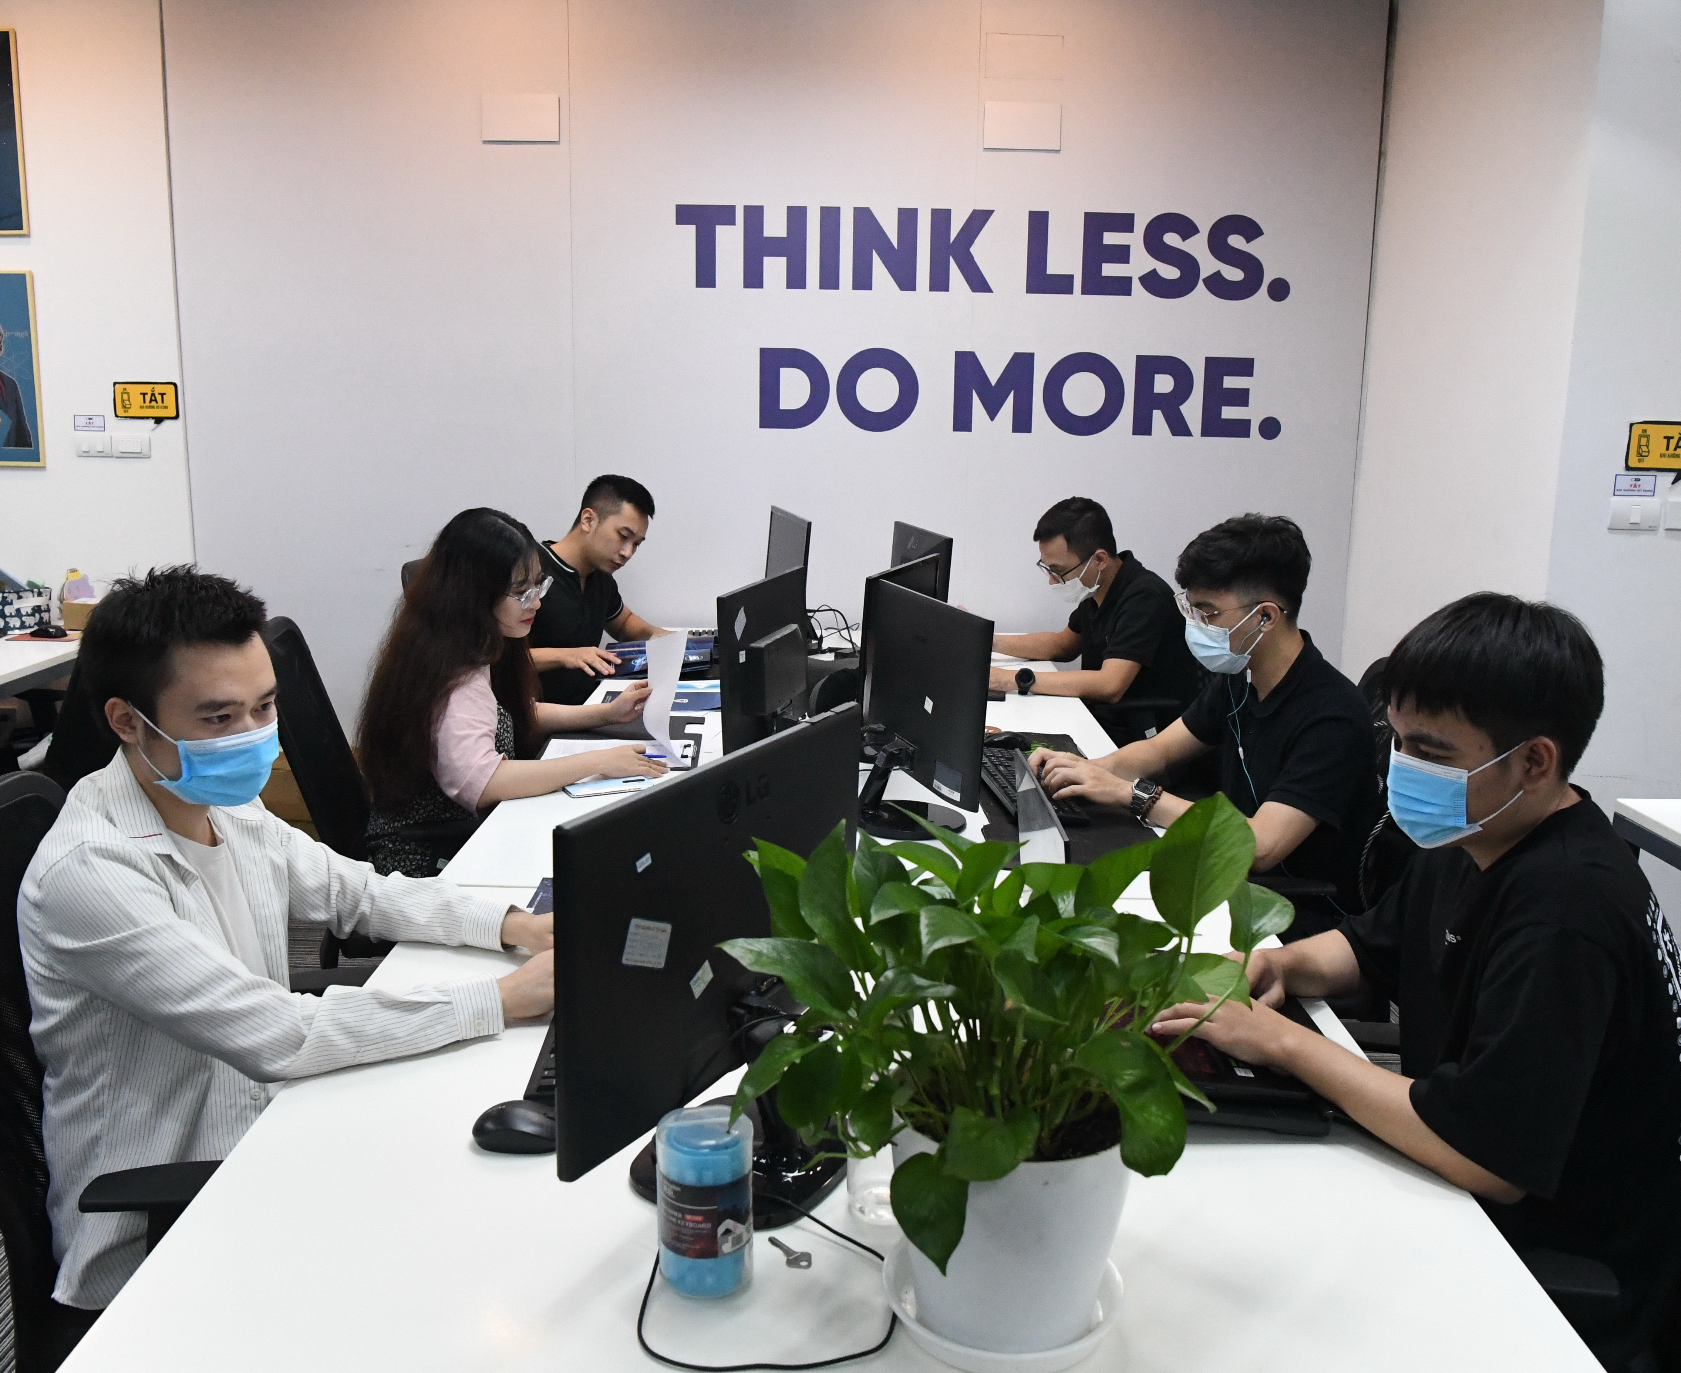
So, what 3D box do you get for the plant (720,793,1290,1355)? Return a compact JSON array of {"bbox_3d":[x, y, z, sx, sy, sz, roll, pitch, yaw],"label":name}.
[{"bbox_3d":[0.143,0.309,1.142,0.460,0.445,0.400,1,12,0],"label":"plant"}]

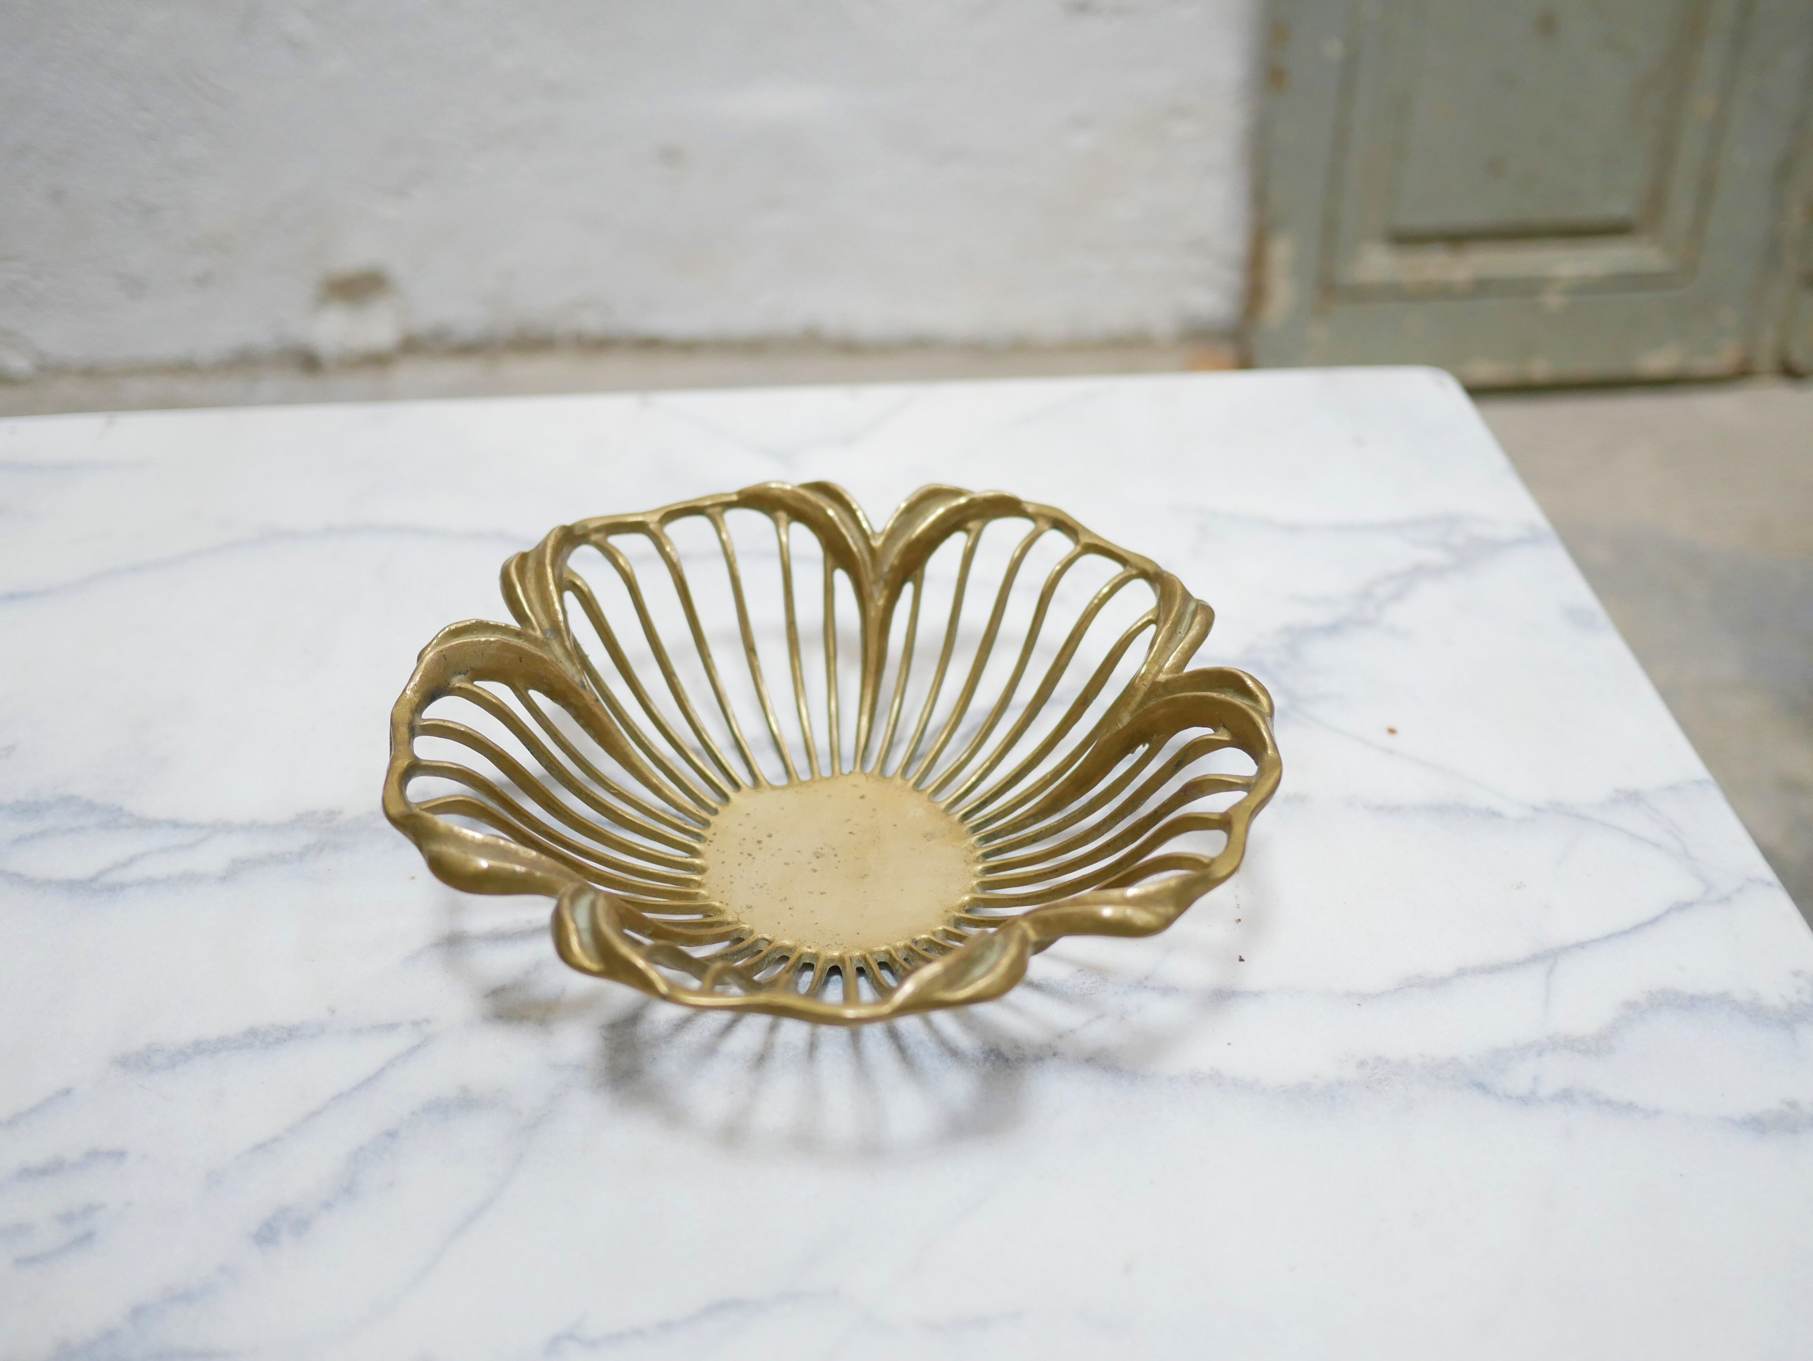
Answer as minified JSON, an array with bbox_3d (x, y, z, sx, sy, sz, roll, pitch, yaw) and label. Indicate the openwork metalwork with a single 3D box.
[{"bbox_3d":[-0.020,0.032,0.622,0.255,0.067,0.255,0,36,0],"label":"openwork metalwork"}]

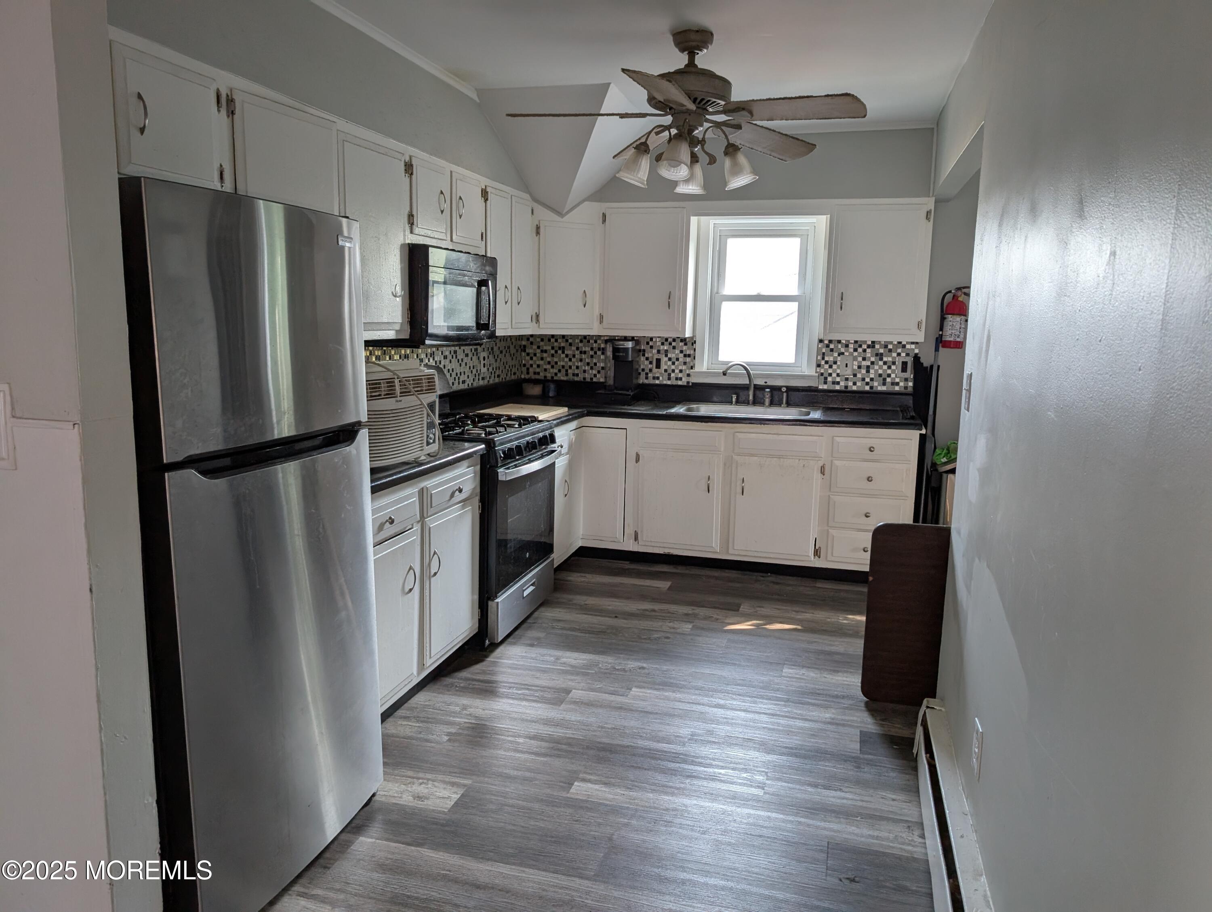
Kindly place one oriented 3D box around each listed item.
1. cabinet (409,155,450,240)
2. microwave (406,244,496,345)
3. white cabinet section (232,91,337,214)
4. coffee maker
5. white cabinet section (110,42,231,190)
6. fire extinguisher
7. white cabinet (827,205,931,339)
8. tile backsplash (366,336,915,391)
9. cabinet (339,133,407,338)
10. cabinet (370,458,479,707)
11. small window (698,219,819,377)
[{"bbox_3d":[-0.907,-1.115,3.720,0.325,0.345,0.386,3,10,15],"label":"cabinet"},{"bbox_3d":[-0.825,-0.745,3.939,0.412,0.406,0.757,3,10,15],"label":"microwave"},{"bbox_3d":[-1.186,-0.981,2.813,0.330,0.345,0.540,3,9,16],"label":"white cabinet section"},{"bbox_3d":[0.088,-0.530,5.330,0.220,0.400,0.270,3,10,15],"label":"coffee maker"},{"bbox_3d":[-1.321,-0.906,2.348,0.330,0.340,0.435,3,9,16],"label":"white cabinet section"},{"bbox_3d":[2.005,-0.800,4.847,0.175,0.370,0.140,3,10,15],"label":"fire extinguisher"},{"bbox_3d":[1.560,-1.054,4.850,0.544,0.763,0.325,3,10,15],"label":"white cabinet"},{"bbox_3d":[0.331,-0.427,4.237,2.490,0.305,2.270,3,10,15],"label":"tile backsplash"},{"bbox_3d":[-1.032,-0.843,3.320,0.325,0.748,0.504,3,10,15],"label":"cabinet"},{"bbox_3d":[-0.964,0.441,3.238,0.620,0.785,0.990,3,10,15],"label":"cabinet"},{"bbox_3d":[0.953,-0.971,5.215,0.735,0.975,0.100,3,10,15],"label":"small window"}]

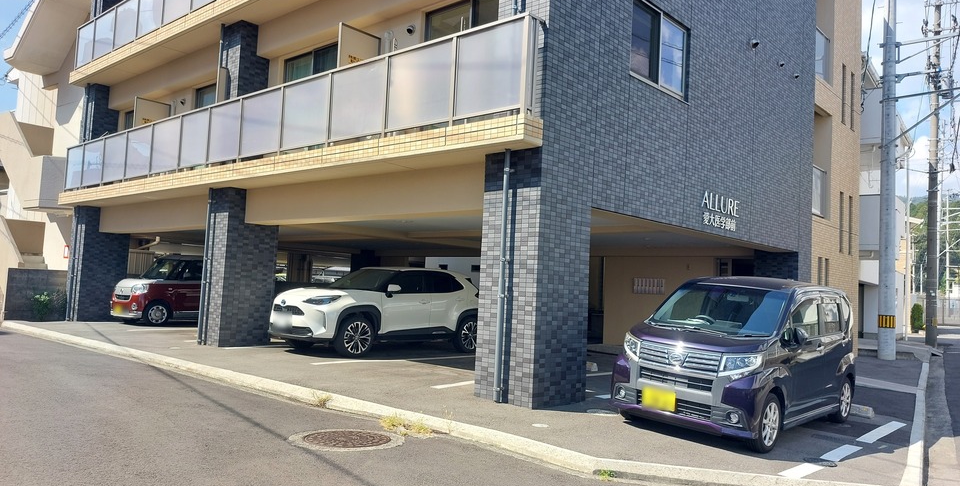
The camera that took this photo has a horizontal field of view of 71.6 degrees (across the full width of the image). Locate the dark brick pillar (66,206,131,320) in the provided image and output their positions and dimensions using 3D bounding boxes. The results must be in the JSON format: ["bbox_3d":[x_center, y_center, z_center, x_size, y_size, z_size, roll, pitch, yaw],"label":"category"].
[{"bbox_3d":[-9.490,0.544,16.593,0.850,2.760,1.020,-1,-5,42],"label":"dark brick pillar"}]

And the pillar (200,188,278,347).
[{"bbox_3d":[-4.408,0.461,12.193,0.850,2.760,1.020,-1,-5,42],"label":"pillar"}]

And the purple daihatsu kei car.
[{"bbox_3d":[2.871,1.171,7.286,1.475,1.640,3.395,1,-4,43],"label":"purple daihatsu kei car"}]

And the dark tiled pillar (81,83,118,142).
[{"bbox_3d":[-9.489,-2.657,16.648,0.850,2.350,0.600,-1,-5,42],"label":"dark tiled pillar"}]

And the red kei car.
[{"bbox_3d":[-6.956,1.163,16.321,1.475,1.655,3.395,-1,-5,41],"label":"red kei car"}]

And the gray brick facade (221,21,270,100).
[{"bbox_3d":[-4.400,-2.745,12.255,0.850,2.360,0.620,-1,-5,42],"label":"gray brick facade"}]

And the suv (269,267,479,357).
[{"bbox_3d":[-1.698,1.168,12.040,1.765,1.585,4.180,-1,-6,44],"label":"suv"}]

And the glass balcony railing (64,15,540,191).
[{"bbox_3d":[-4.854,-1.839,11.854,14.500,1.090,0.200,0,-5,42],"label":"glass balcony railing"}]

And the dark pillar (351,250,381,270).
[{"bbox_3d":[-4.150,1.468,24.265,0.680,2.430,0.700,0,-5,41],"label":"dark pillar"}]

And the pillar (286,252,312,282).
[{"bbox_3d":[-6.782,1.312,24.998,0.700,2.500,0.700,0,-5,42],"label":"pillar"}]

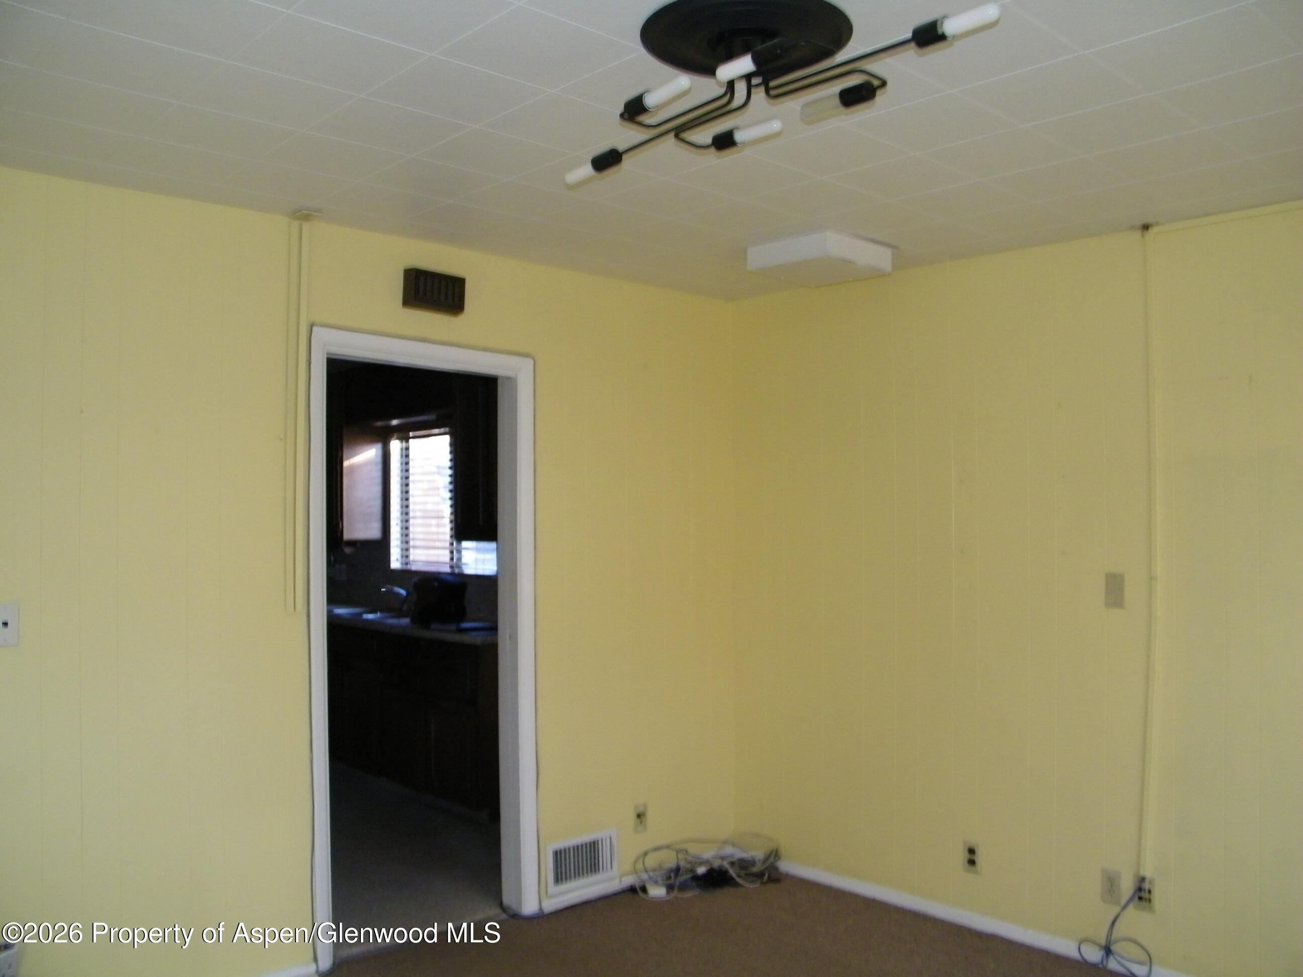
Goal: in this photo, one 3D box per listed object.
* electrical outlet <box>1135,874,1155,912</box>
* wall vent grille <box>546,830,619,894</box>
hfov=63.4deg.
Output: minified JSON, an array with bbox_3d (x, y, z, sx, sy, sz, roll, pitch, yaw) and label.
[{"bbox_3d":[1.613,1.329,3.373,0.010,0.116,0.071,0,0,-42],"label":"electrical outlet"},{"bbox_3d":[-0.269,1.486,4.181,0.350,0.197,0.016,1,-1,-43],"label":"wall vent grille"}]

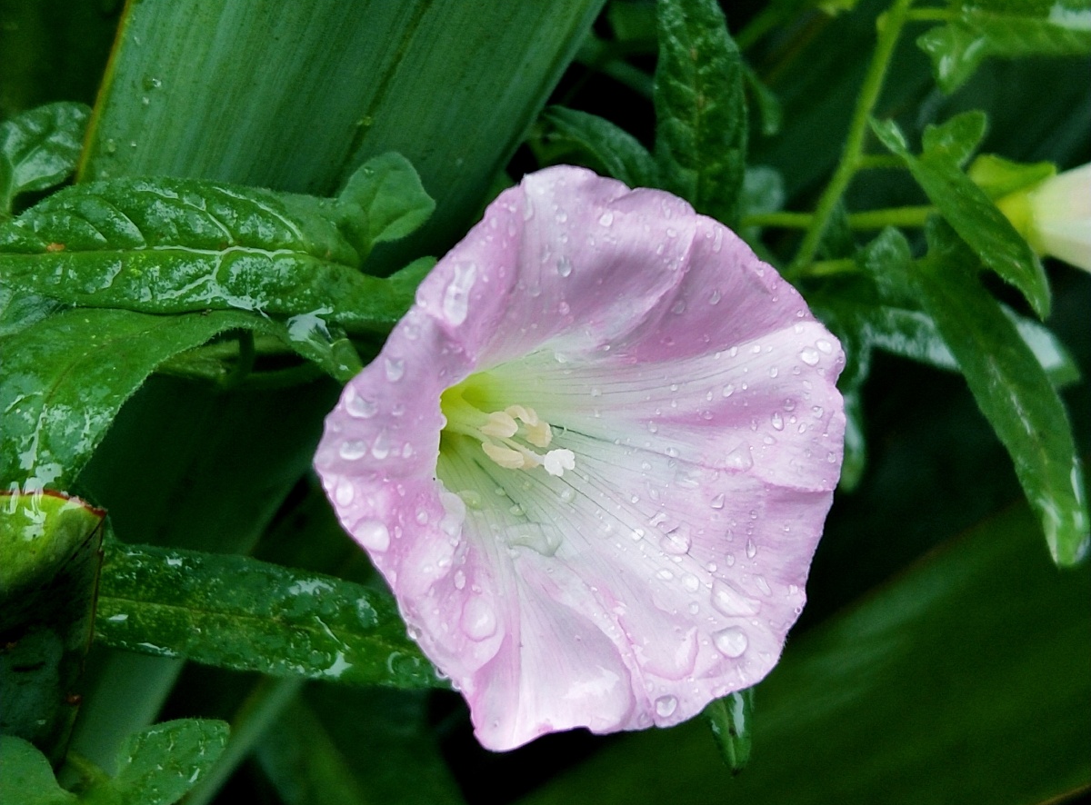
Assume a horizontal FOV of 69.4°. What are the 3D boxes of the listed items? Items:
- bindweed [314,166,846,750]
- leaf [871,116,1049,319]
[{"bbox_3d":[-0.001,0.005,0.097,0.059,0.061,0.042,-15,13,-25],"label":"bindweed"},{"bbox_3d":[0.059,-0.027,0.110,0.015,0.008,0.036,-32,76,-35],"label":"leaf"}]

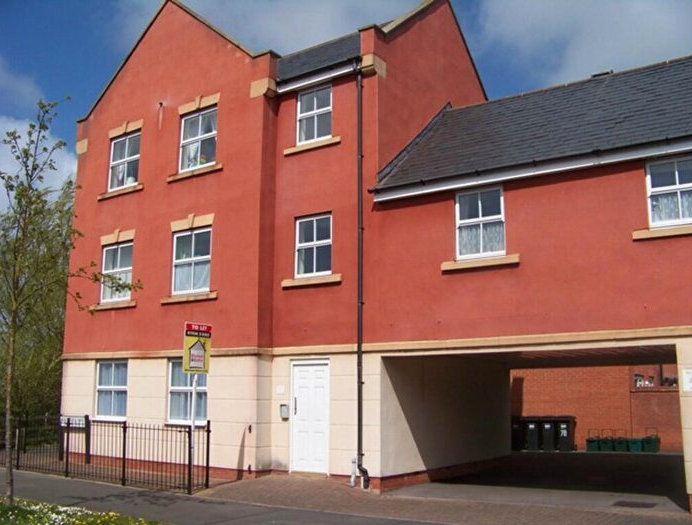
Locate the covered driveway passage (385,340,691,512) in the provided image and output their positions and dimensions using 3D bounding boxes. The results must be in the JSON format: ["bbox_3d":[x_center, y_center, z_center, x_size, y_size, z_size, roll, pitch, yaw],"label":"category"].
[{"bbox_3d":[4.445,3.126,14.270,5.005,2.363,6.210,-7,-13,33],"label":"covered driveway passage"}]

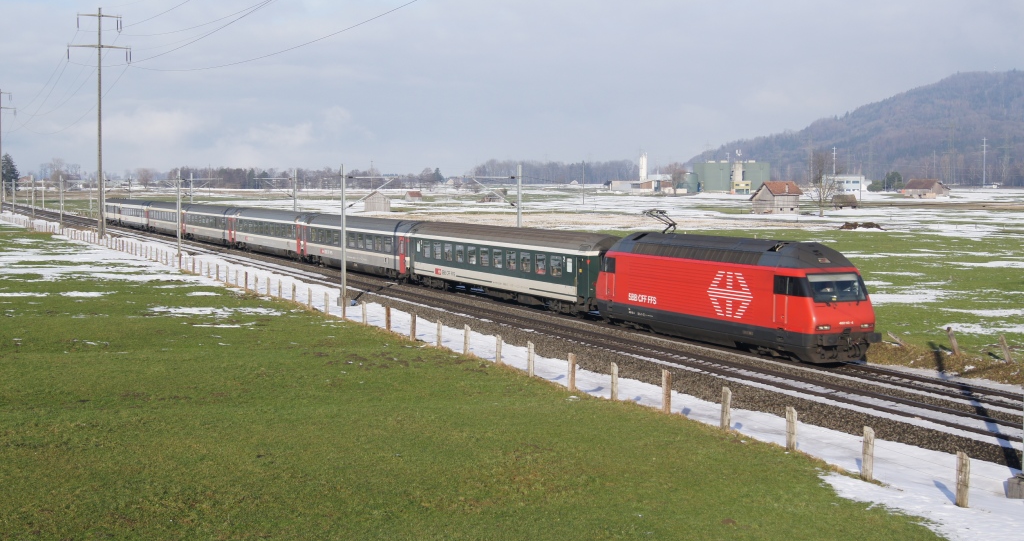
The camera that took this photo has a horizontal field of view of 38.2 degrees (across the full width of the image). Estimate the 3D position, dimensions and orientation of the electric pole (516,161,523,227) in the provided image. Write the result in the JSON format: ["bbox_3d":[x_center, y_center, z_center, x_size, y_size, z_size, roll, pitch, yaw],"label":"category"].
[{"bbox_3d":[0.476,-2.572,93.960,0.250,8.310,0.250,-1,4,-23],"label":"electric pole"}]

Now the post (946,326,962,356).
[{"bbox_3d":[18.609,3.010,62.256,0.180,1.240,0.220,-16,0,-23],"label":"post"}]

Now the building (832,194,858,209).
[{"bbox_3d":[90.309,-18.627,400.323,6.900,3.950,5.500,1,4,13],"label":"building"}]

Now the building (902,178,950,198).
[{"bbox_3d":[193.866,-38.586,690.961,12.500,8.780,16.500,-2,4,-31],"label":"building"}]

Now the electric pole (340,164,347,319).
[{"bbox_3d":[-10.356,-2.141,90.848,0.250,8.730,0.250,-1,4,-23],"label":"electric pole"}]

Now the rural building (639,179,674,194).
[{"bbox_3d":[83.597,-48.596,855.000,20.600,9.200,16.000,0,3,6],"label":"rural building"}]

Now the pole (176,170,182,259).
[{"bbox_3d":[-32.039,-5.373,142.402,0.250,8.770,0.250,-1,4,-23],"label":"pole"}]

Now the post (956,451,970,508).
[{"bbox_3d":[9.803,4.537,32.143,0.200,1.209,0.220,-1,4,-22],"label":"post"}]

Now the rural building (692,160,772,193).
[{"bbox_3d":[127.728,-54.117,860.000,44.700,19.500,26.000,0,3,8],"label":"rural building"}]

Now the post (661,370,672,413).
[{"bbox_3d":[4.660,3.649,44.653,0.200,1.320,0.220,-1,4,-22],"label":"post"}]

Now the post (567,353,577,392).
[{"bbox_3d":[2.043,3.511,51.038,0.200,1.311,0.220,-1,4,-22],"label":"post"}]

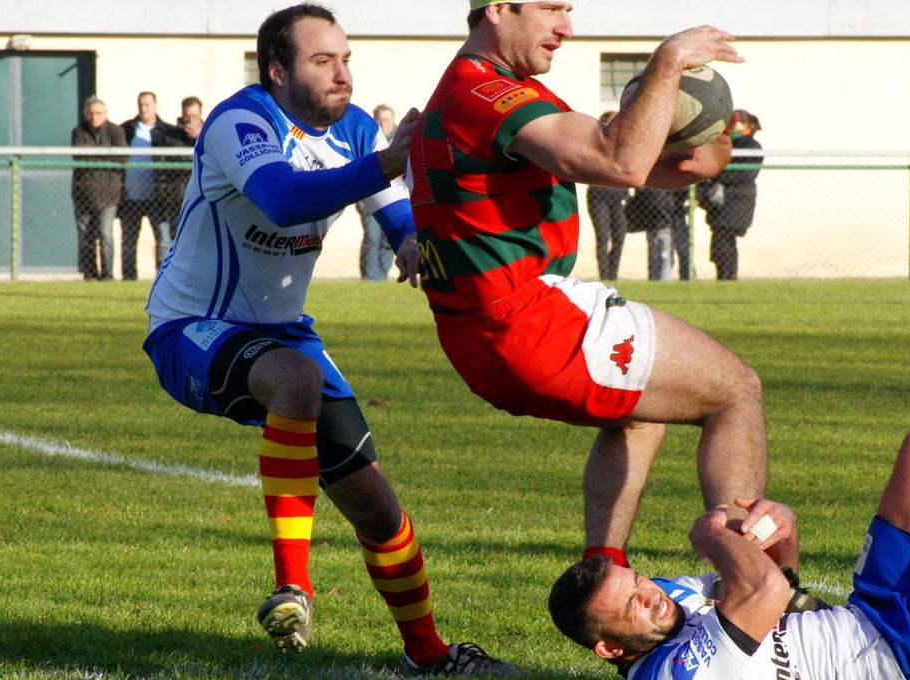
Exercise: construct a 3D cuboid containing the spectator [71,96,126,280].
[{"bbox_3d":[-3.149,-1.311,75.500,0.500,1.710,0.350,0,1,-5],"label":"spectator"}]

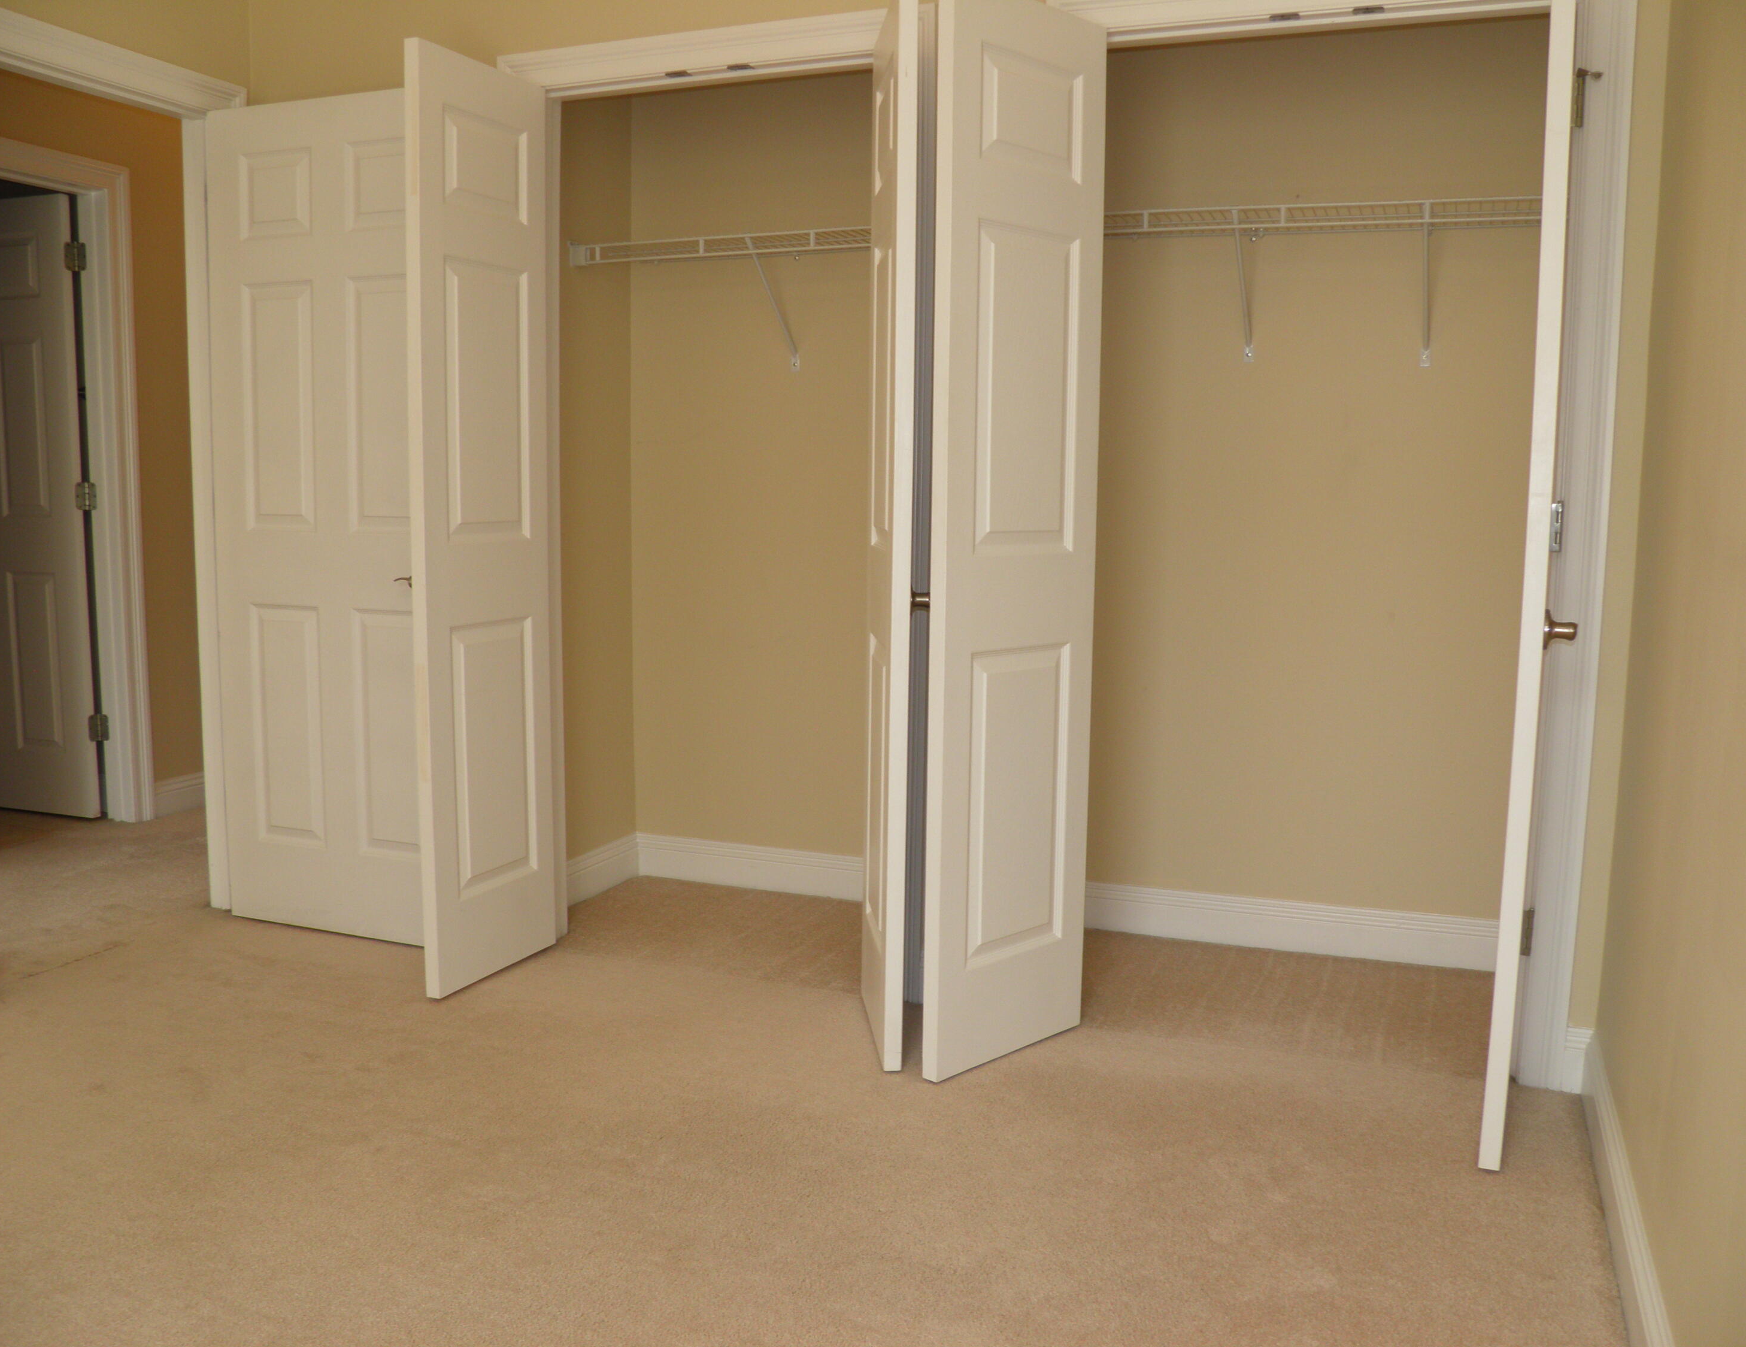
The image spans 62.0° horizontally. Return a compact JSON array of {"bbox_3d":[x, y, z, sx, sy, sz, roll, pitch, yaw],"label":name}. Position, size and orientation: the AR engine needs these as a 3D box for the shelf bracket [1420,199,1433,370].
[{"bbox_3d":[1.221,-0.852,3.208,0.025,0.317,0.295,3,7,22],"label":"shelf bracket"}]

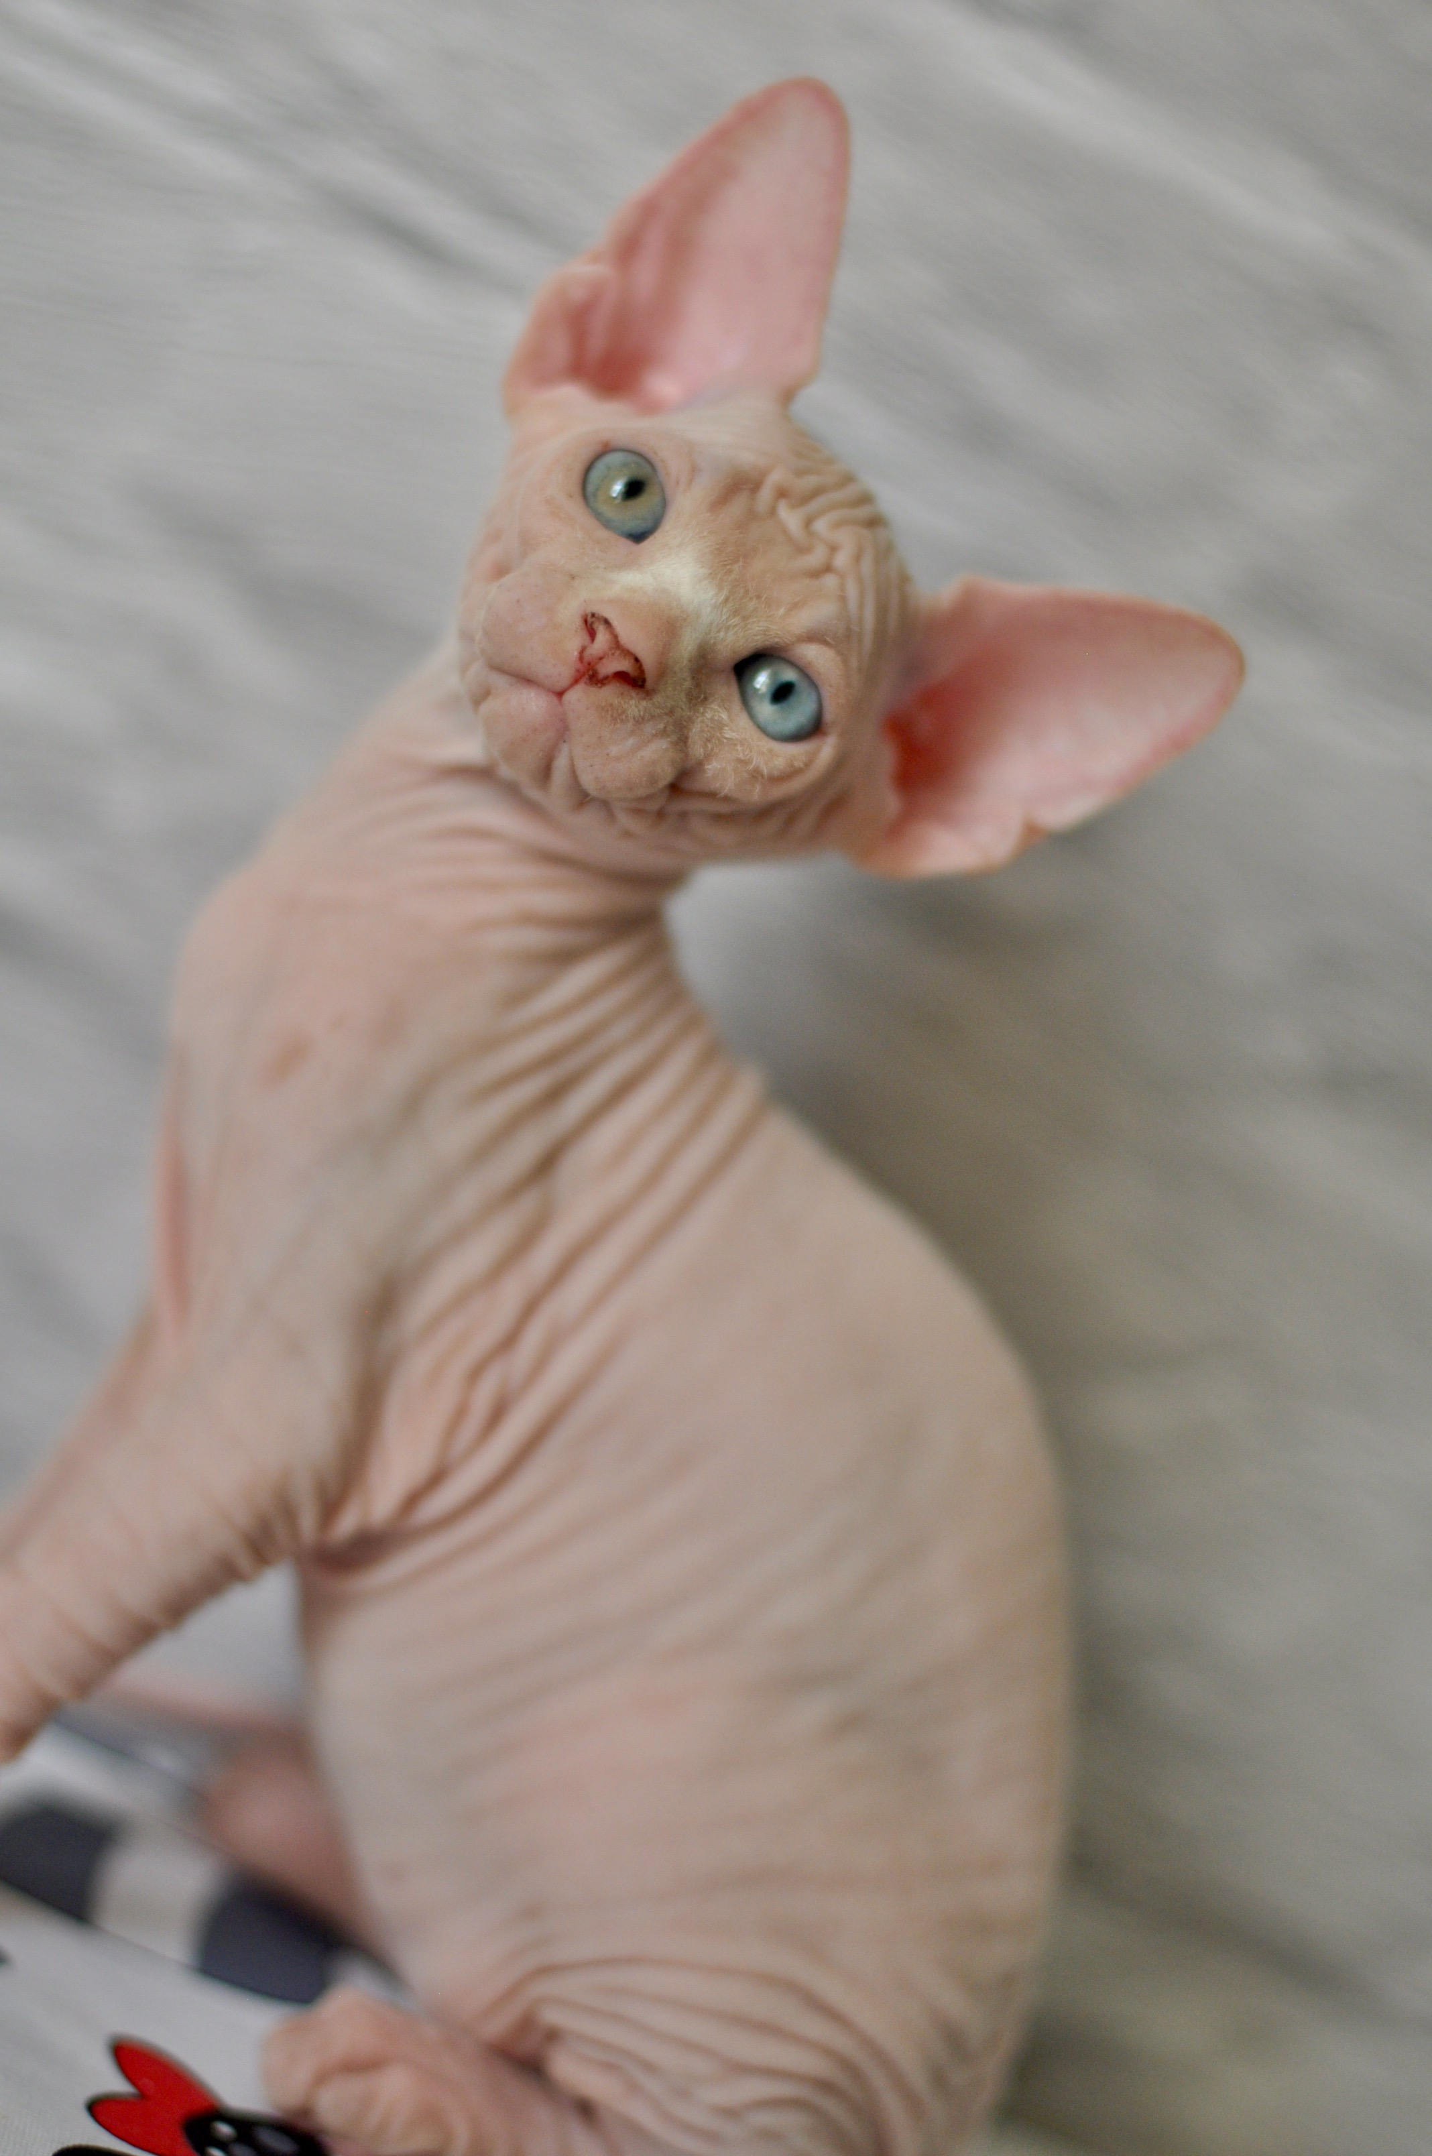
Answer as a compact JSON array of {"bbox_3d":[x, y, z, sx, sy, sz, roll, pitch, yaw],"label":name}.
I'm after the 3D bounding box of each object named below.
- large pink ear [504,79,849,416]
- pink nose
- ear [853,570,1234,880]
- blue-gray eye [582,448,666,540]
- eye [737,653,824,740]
[{"bbox_3d":[-0.003,-0.111,0.602,0.033,0.045,0.023,27,-9,19],"label":"large pink ear"},{"bbox_3d":[-0.012,-0.054,0.567,0.013,0.011,0.010,53,-3,2],"label":"pink nose"},{"bbox_3d":[0.045,-0.046,0.598,0.046,0.033,0.023,-15,15,-9],"label":"ear"},{"bbox_3d":[-0.012,-0.076,0.584,0.013,0.011,0.009,53,-3,2],"label":"blue-gray eye"},{"bbox_3d":[0.008,-0.049,0.580,0.013,0.011,0.009,53,-3,2],"label":"eye"}]

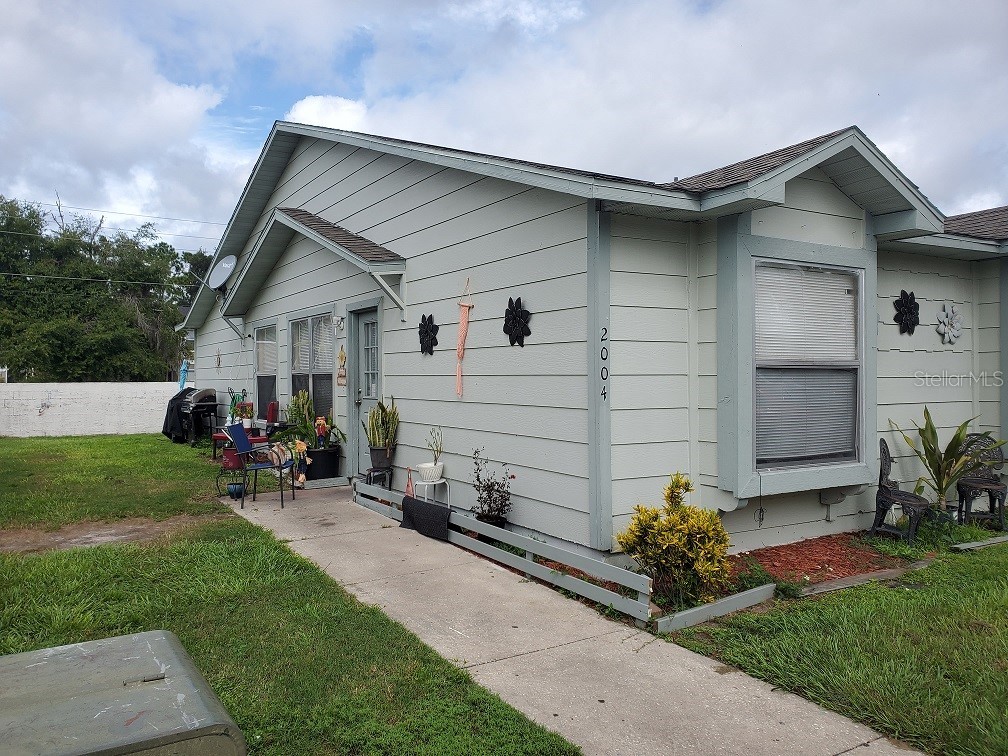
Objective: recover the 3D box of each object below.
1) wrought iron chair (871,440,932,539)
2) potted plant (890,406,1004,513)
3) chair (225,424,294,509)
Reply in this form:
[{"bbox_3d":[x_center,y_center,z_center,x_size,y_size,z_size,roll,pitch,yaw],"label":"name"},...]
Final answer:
[{"bbox_3d":[3.490,1.000,6.730,0.430,0.840,0.440,-1,1,-45],"label":"wrought iron chair"},{"bbox_3d":[4.130,0.815,7.050,0.950,1.080,0.780,-1,0,-32],"label":"potted plant"},{"bbox_3d":[-2.670,0.965,8.420,0.630,0.870,0.570,0,0,-3],"label":"chair"}]

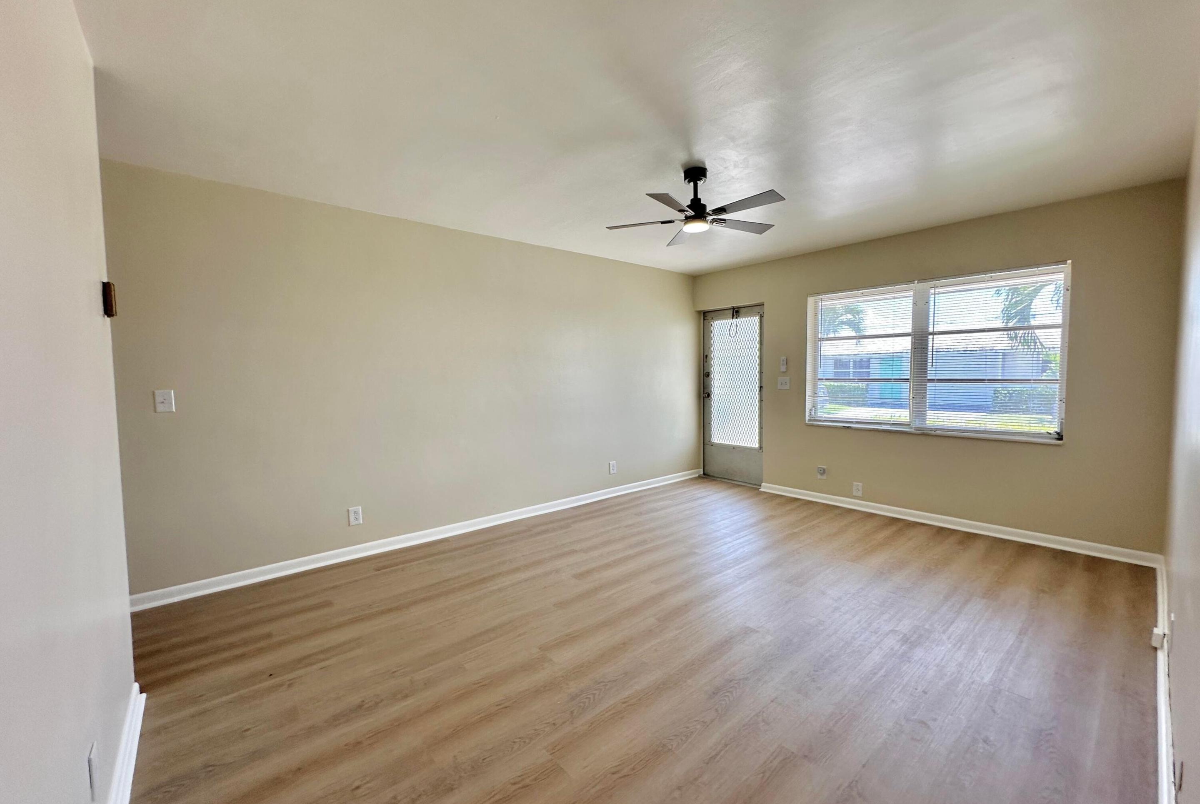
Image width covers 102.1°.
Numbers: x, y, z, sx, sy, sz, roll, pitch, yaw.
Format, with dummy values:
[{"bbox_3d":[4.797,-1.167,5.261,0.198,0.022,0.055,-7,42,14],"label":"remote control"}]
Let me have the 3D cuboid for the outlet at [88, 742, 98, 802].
[{"bbox_3d":[-1.271,0.927,1.224,0.012,0.115,0.073,-4,5,-40],"label":"outlet"}]

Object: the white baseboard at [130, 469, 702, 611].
[{"bbox_3d":[-0.701,1.009,4.385,5.148,0.084,0.018,-4,4,-41],"label":"white baseboard"}]

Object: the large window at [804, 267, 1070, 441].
[{"bbox_3d":[2.703,-0.374,4.162,0.100,1.287,1.880,-3,4,-41],"label":"large window"}]

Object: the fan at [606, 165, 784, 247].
[{"bbox_3d":[0.556,-1.166,2.808,1.045,0.330,1.045,-3,4,-41],"label":"fan"}]

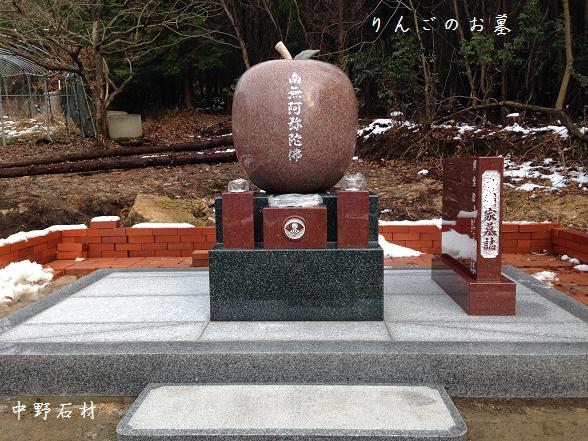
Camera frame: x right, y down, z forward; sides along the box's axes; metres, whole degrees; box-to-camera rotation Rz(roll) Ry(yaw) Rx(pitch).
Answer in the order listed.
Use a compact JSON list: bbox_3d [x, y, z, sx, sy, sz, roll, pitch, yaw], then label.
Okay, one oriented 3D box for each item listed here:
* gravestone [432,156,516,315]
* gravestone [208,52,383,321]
[{"bbox_3d":[1.008,0.040,3.220,0.230,0.792,0.863,-1,6,2],"label":"gravestone"},{"bbox_3d":[0.025,-0.288,3.217,0.863,1.477,1.019,-1,6,3],"label":"gravestone"}]

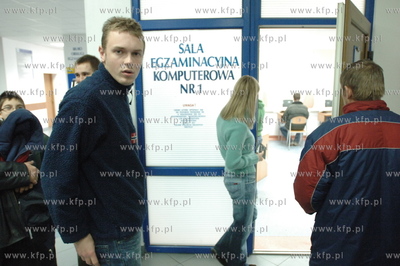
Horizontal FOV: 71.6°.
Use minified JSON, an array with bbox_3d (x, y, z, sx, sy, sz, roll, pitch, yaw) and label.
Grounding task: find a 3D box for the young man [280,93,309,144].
[{"bbox_3d":[2.280,-0.320,6.670,0.550,1.290,0.750,0,11,0],"label":"young man"}]

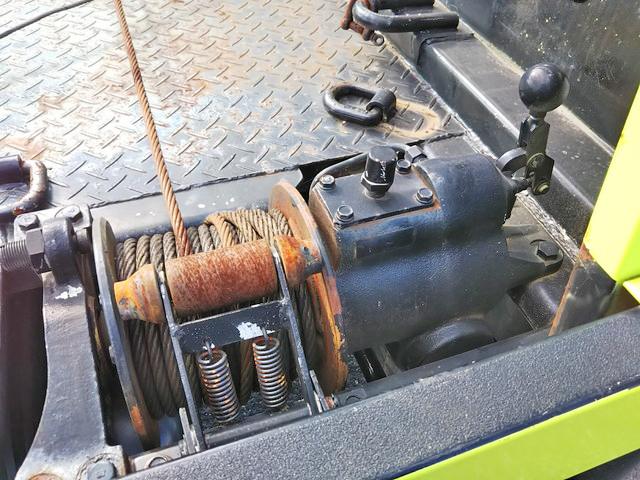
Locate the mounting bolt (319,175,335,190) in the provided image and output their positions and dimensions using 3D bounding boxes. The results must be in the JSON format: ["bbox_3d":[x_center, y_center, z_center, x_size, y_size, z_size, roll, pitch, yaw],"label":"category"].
[{"bbox_3d":[0.008,-0.060,0.579,0.018,0.009,0.018,-13,48,-16],"label":"mounting bolt"}]

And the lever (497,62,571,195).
[{"bbox_3d":[0.246,-0.110,0.610,0.060,0.192,0.050,-28,50,1],"label":"lever"}]

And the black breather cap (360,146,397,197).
[{"bbox_3d":[0.060,-0.066,0.553,0.032,0.057,0.032,2,46,-2],"label":"black breather cap"}]

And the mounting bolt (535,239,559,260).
[{"bbox_3d":[0.278,0.013,0.676,0.025,0.012,0.025,-13,48,-16],"label":"mounting bolt"}]

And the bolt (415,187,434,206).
[{"bbox_3d":[0.108,-0.045,0.570,0.018,0.009,0.018,-13,48,-16],"label":"bolt"}]

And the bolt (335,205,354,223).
[{"bbox_3d":[0.025,-0.026,0.547,0.018,0.009,0.018,-13,48,-16],"label":"bolt"}]

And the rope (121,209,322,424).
[{"bbox_3d":[-0.120,0.083,0.660,0.205,0.210,0.210,-13,48,-16],"label":"rope"}]

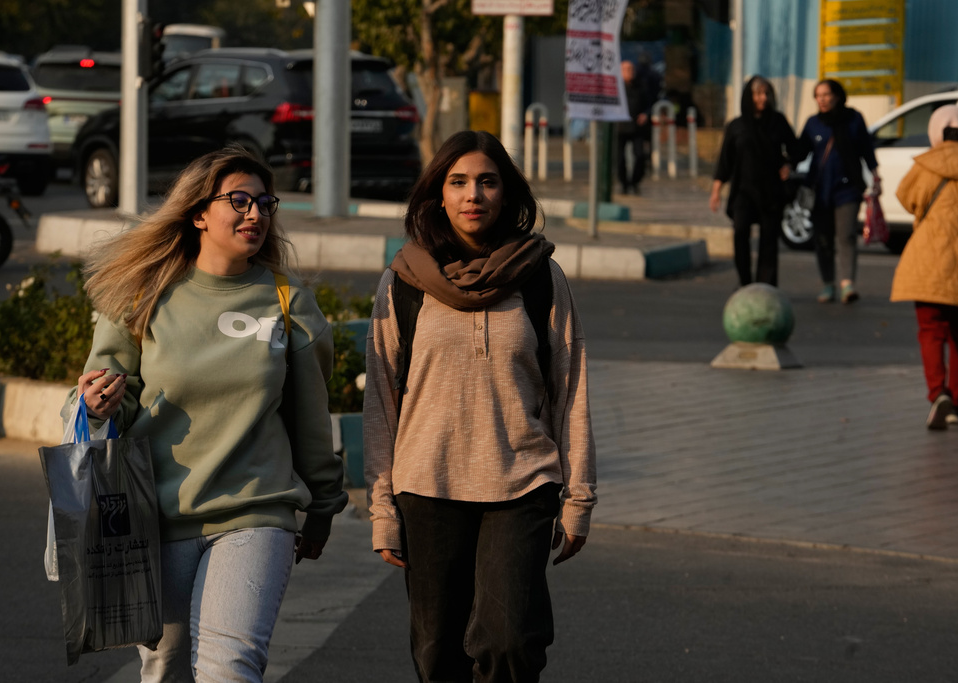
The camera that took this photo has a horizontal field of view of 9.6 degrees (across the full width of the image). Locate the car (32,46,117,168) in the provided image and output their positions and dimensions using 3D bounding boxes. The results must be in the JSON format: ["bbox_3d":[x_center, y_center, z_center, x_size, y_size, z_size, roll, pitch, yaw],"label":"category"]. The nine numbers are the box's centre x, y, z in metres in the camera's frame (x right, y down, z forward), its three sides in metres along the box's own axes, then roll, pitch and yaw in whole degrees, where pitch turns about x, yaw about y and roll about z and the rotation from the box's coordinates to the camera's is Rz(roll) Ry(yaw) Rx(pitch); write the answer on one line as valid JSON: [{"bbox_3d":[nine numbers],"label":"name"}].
[{"bbox_3d":[-5.157,-3.057,77.205,1.860,1.700,4.500,1,3,0],"label":"car"}]

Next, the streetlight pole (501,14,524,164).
[{"bbox_3d":[0.408,-4.778,70.850,0.240,6.000,0.240,1,3,0],"label":"streetlight pole"}]

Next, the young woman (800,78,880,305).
[{"bbox_3d":[2.640,-1.105,41.900,0.580,1.630,0.400,1,3,7],"label":"young woman"}]

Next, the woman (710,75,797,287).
[{"bbox_3d":[2.022,-1.127,41.900,0.620,1.640,0.380,1,3,5],"label":"woman"}]

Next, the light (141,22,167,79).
[{"bbox_3d":[-3.094,-2.757,54.000,0.240,0.560,0.200,2,3,30],"label":"light"}]

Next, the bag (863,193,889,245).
[{"bbox_3d":[2.913,-0.901,41.700,0.200,0.370,0.130,1,3,0],"label":"bag"}]

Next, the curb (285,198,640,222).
[{"bbox_3d":[-0.170,-1.254,53.339,3.564,0.150,0.350,2,3,24],"label":"curb"}]

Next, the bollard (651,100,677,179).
[{"bbox_3d":[2.344,-2.547,72.000,0.323,1.006,0.120,0,3,-6],"label":"bollard"}]

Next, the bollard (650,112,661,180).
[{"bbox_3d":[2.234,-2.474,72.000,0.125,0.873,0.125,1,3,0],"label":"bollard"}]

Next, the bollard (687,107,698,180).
[{"bbox_3d":[2.702,-2.518,72.000,0.120,0.911,0.120,1,3,0],"label":"bollard"}]

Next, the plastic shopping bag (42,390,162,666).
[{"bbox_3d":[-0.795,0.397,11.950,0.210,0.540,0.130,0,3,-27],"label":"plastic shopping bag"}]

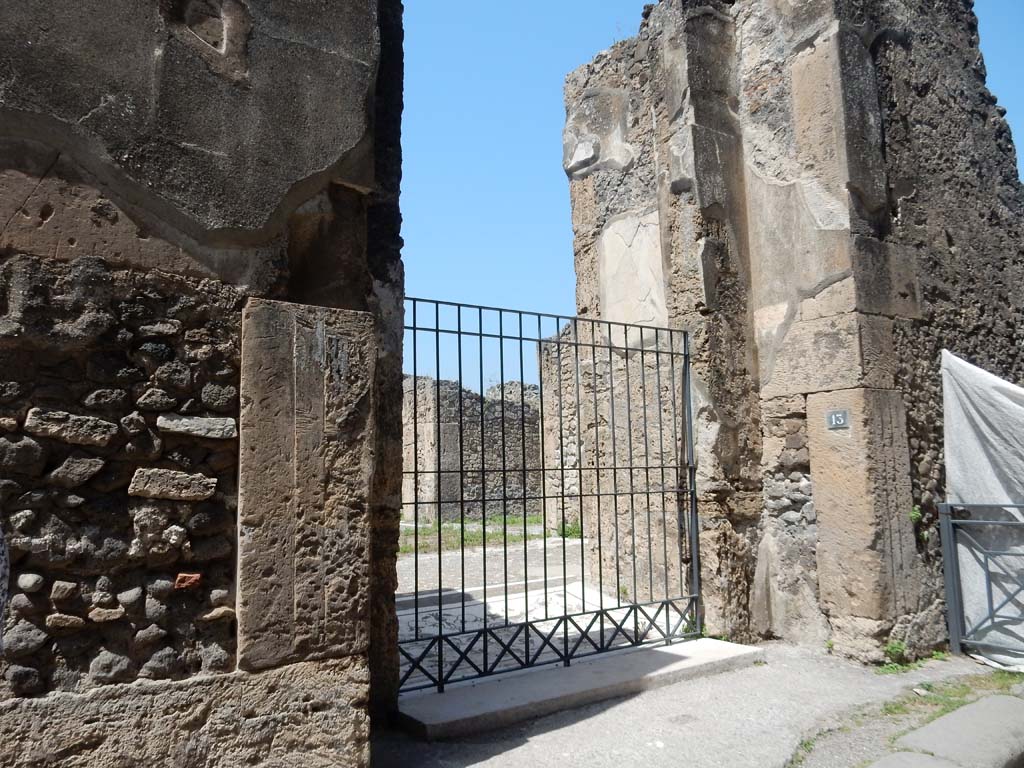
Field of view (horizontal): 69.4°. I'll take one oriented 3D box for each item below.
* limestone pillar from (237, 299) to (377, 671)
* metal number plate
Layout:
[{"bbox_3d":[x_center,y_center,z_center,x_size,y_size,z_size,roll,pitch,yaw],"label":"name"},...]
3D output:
[{"bbox_3d":[-0.950,0.417,3.219,0.545,1.463,0.420,3,-7,-32],"label":"limestone pillar"},{"bbox_3d":[2.383,0.264,5.411,0.012,0.135,0.168,3,-7,-32],"label":"metal number plate"}]

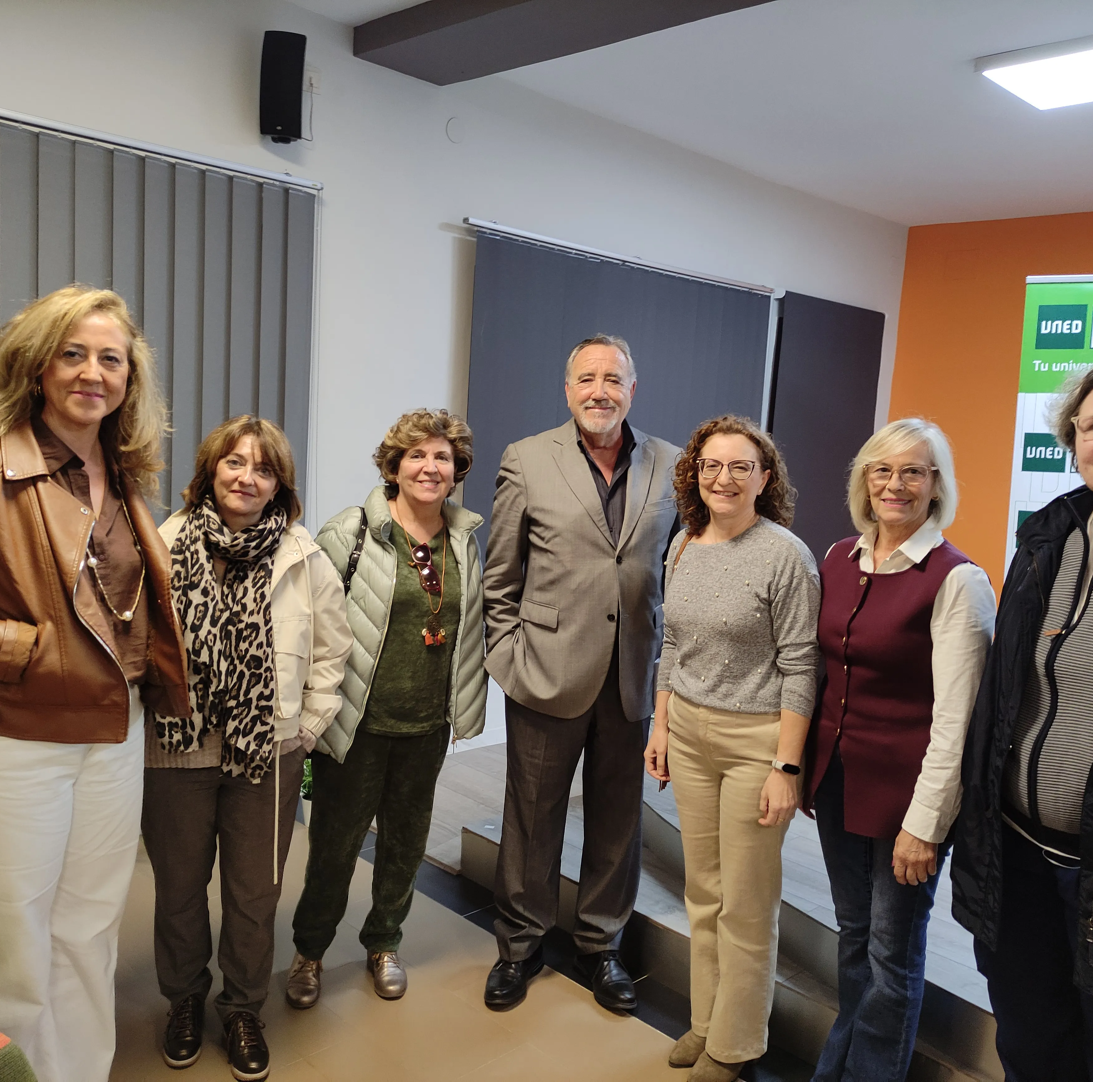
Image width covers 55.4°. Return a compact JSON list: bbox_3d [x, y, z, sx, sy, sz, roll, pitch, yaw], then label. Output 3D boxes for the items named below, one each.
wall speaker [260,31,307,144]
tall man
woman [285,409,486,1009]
[{"bbox_3d":[-0.906,-1.556,3.592,0.148,0.360,0.180,2,15,-11],"label":"wall speaker"},{"bbox_3d":[0.096,0.361,2.832,0.515,1.810,0.360,3,7,-7],"label":"tall man"},{"bbox_3d":[-0.457,0.443,2.797,0.510,1.589,0.360,2,7,-14],"label":"woman"}]

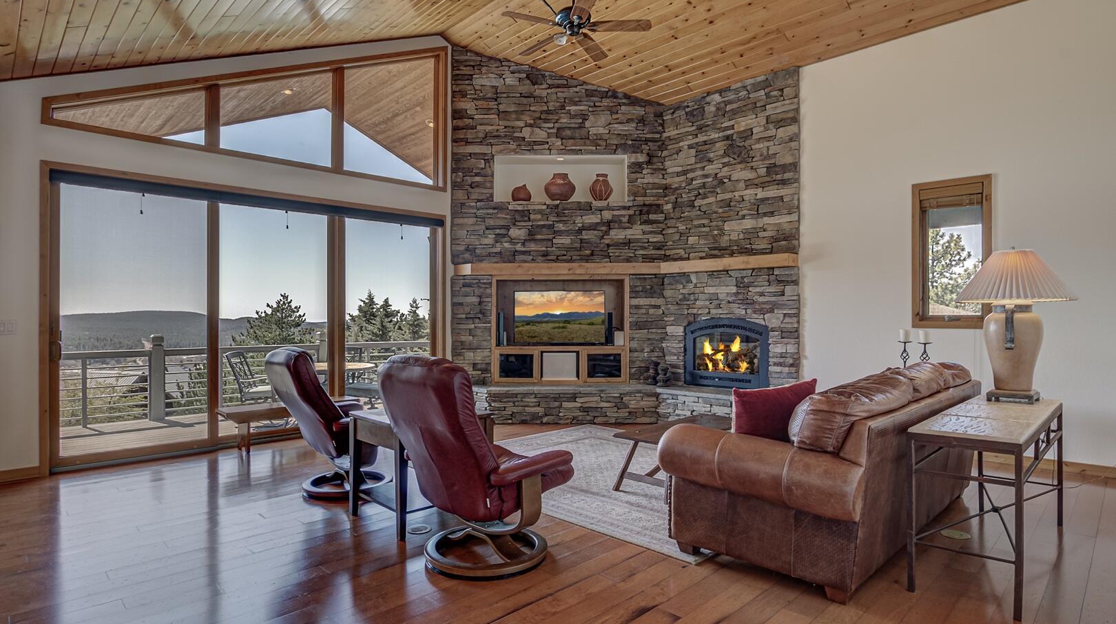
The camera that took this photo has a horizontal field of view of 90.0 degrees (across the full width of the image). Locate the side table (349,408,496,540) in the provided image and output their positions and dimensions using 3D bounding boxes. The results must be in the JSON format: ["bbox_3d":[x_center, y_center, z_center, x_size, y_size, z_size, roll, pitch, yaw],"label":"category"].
[{"bbox_3d":[-0.859,0.980,3.569,0.660,0.640,0.640,0,0,44],"label":"side table"}]

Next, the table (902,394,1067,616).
[{"bbox_3d":[2.343,0.927,2.987,1.550,0.745,0.415,0,0,-44],"label":"table"}]

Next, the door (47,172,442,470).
[{"bbox_3d":[-2.764,0.060,5.699,3.700,2.480,0.150,0,0,-44],"label":"door"}]

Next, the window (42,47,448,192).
[{"bbox_3d":[-2.753,-2.393,5.709,3.730,1.815,0.140,0,0,-44],"label":"window"}]

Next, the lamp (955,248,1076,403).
[{"bbox_3d":[2.800,0.085,3.420,0.570,0.940,0.570,0,0,-44],"label":"lamp"}]

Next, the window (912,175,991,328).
[{"bbox_3d":[3.596,-0.523,5.097,0.600,1.357,0.120,0,0,43],"label":"window"}]

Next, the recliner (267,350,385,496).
[{"bbox_3d":[-1.590,0.760,4.153,0.870,1.080,0.800,0,0,-43],"label":"recliner"}]

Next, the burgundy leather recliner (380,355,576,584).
[{"bbox_3d":[-0.406,0.760,3.017,0.800,1.080,0.870,0,0,44],"label":"burgundy leather recliner"}]

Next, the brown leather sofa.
[{"bbox_3d":[1.813,0.840,3.599,2.380,0.920,1.060,0,0,-44],"label":"brown leather sofa"}]

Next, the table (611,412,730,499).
[{"bbox_3d":[1.025,1.090,4.218,1.200,0.420,0.580,0,0,-44],"label":"table"}]

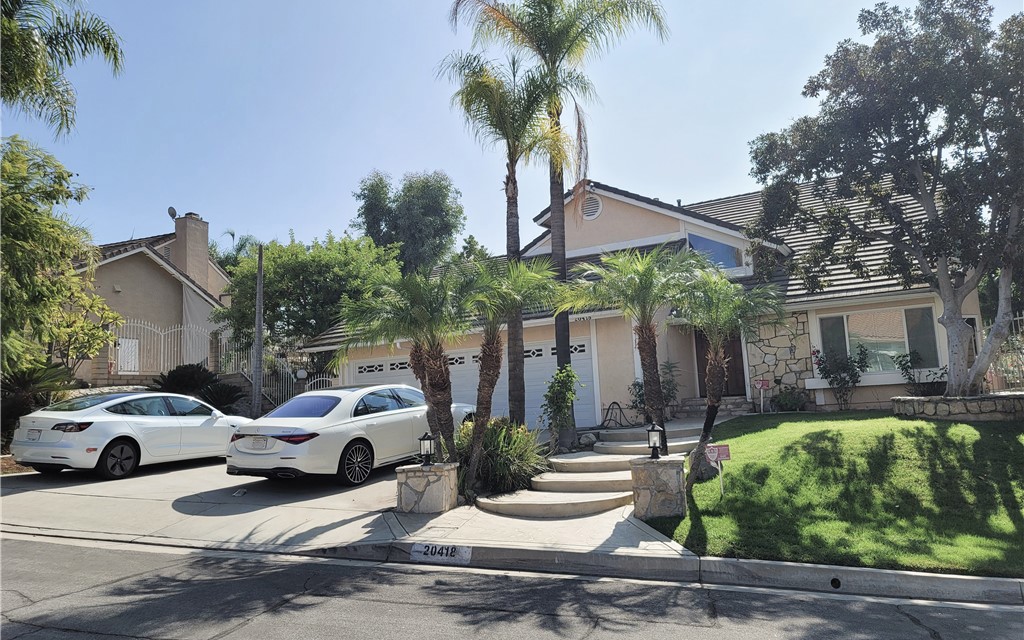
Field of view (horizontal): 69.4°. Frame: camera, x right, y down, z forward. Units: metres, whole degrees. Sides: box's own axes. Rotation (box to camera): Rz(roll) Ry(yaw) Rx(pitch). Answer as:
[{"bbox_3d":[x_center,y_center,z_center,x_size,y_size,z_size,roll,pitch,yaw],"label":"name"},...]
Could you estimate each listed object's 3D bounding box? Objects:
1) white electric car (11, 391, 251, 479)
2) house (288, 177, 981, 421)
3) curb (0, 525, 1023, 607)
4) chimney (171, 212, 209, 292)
[{"bbox_3d":[-6.835,2.121,14.173,1.870,1.440,4.690,-2,-5,26],"label":"white electric car"},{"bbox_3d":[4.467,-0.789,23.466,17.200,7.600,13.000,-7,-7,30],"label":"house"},{"bbox_3d":[-0.994,2.334,7.533,10.690,0.220,0.350,-2,-6,16],"label":"curb"},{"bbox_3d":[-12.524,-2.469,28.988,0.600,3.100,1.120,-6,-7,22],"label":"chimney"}]

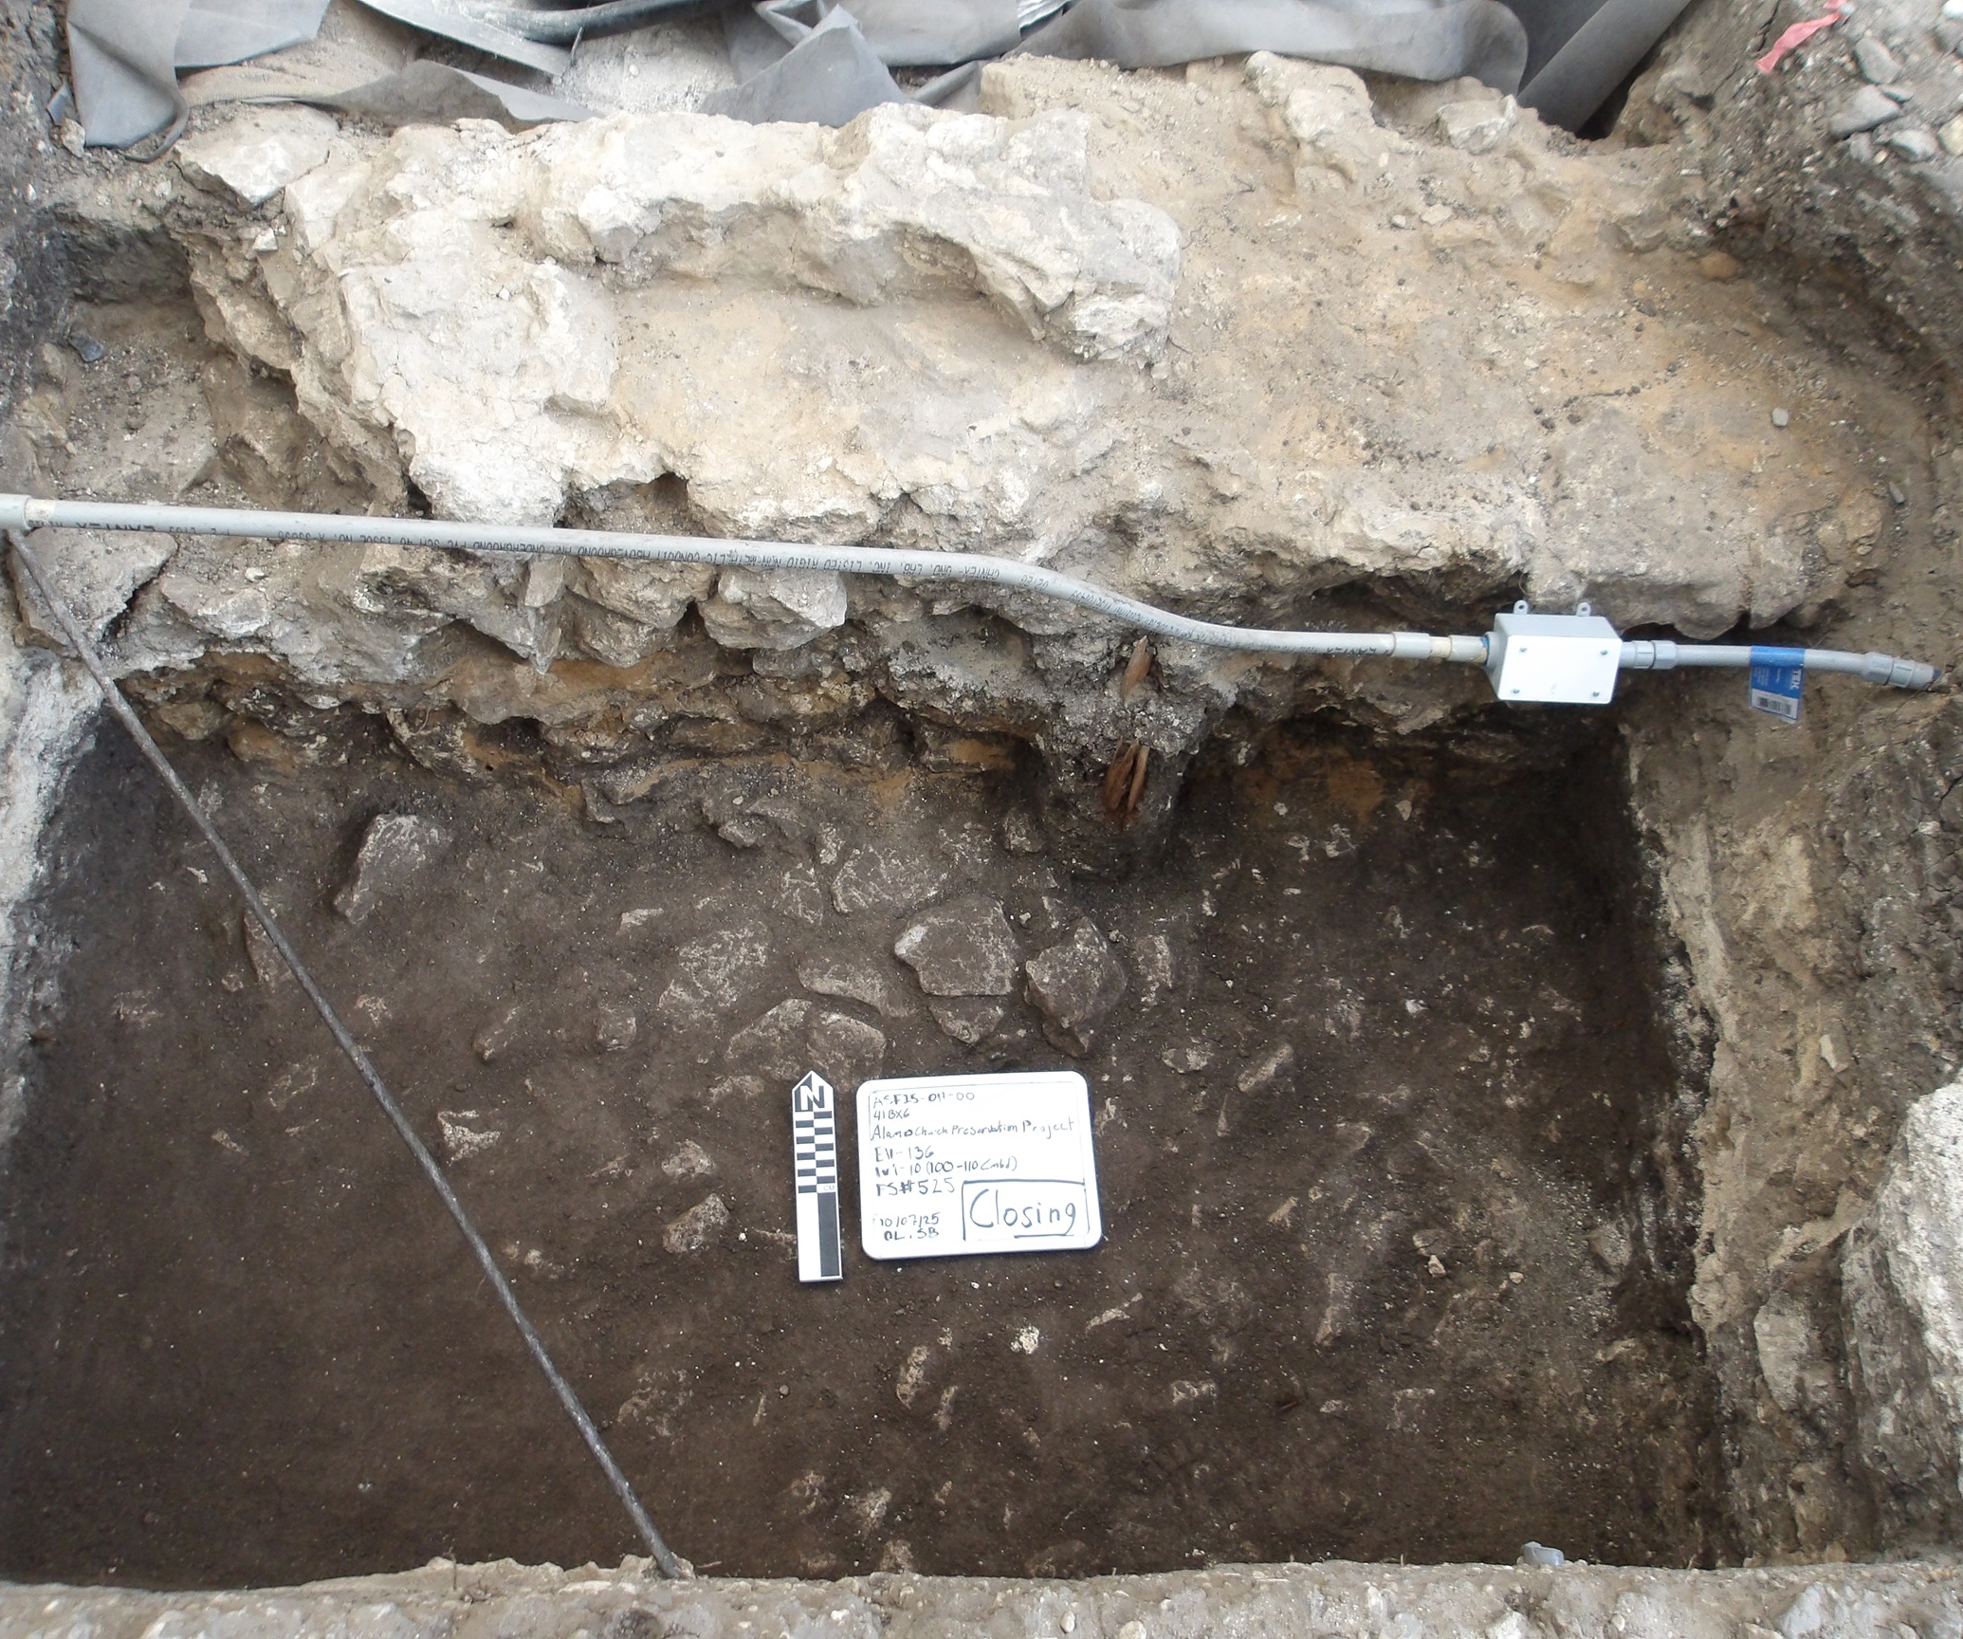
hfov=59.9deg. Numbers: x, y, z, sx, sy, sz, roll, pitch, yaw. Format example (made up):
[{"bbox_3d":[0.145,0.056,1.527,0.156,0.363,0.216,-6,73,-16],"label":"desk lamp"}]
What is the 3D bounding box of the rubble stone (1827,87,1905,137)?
[{"bbox_3d":[0.993,-0.792,1.912,0.080,0.035,0.048,-26,66,-15],"label":"rubble stone"}]

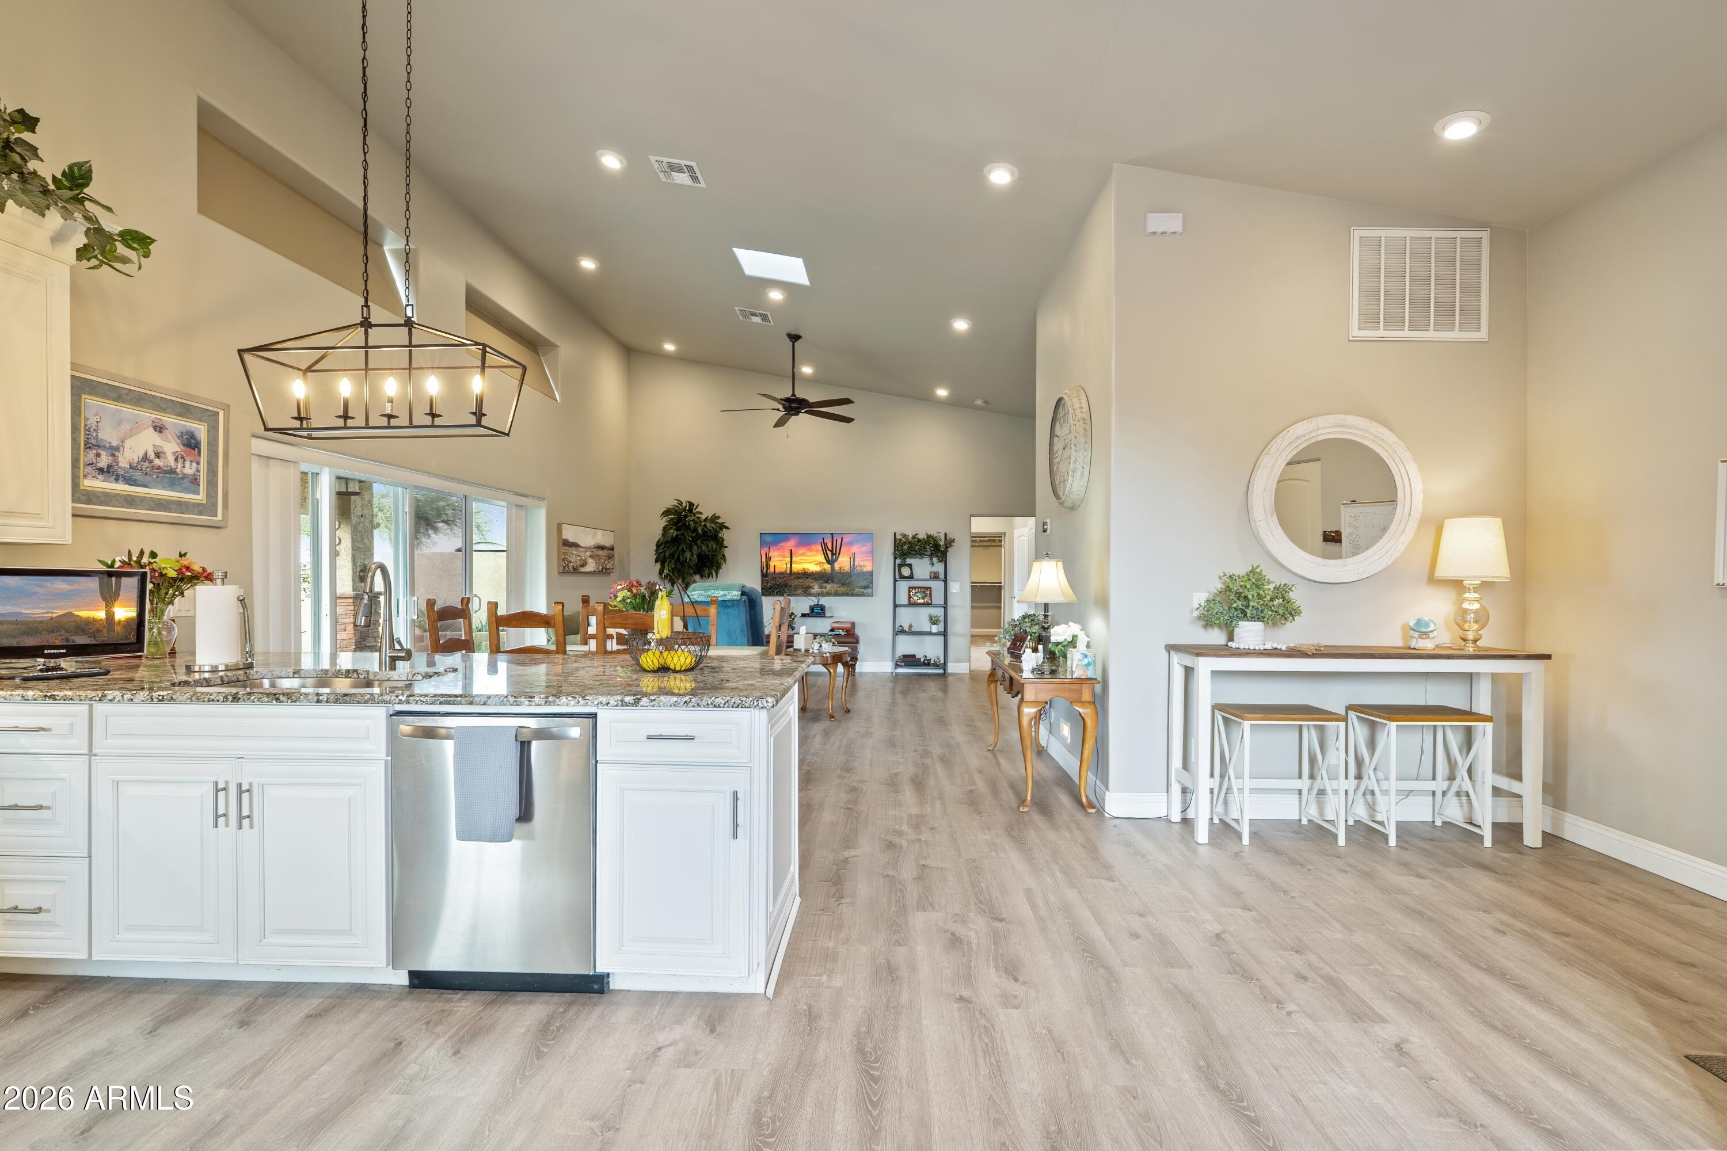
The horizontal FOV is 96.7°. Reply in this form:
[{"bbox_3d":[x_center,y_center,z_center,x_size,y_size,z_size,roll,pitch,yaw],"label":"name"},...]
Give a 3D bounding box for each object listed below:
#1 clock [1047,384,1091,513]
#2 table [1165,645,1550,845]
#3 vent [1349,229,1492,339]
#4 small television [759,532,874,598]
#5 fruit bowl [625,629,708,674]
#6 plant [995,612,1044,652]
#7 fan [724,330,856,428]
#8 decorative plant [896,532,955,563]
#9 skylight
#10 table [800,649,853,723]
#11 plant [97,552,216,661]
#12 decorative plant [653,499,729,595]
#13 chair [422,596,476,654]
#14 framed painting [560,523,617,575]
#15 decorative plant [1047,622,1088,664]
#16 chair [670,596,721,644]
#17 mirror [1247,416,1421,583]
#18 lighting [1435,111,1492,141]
[{"bbox_3d":[1.291,-0.797,4.827,0.085,0.775,0.775,0,0,2],"label":"clock"},{"bbox_3d":[2.359,0.817,3.755,1.610,0.900,0.420,0,0,2],"label":"table"},{"bbox_3d":[2.871,-1.500,3.961,0.700,0.575,0.025,0,0,2],"label":"vent"},{"bbox_3d":[-0.597,-0.140,9.800,1.460,0.825,0.060,0,0,2],"label":"small television"},{"bbox_3d":[-0.727,0.280,2.841,0.310,0.140,0.310,0,0,0],"label":"fruit bowl"},{"bbox_3d":[1.125,0.404,5.258,0.380,0.320,0.350,0,0,2],"label":"plant"},{"bbox_3d":[-0.751,-2.117,8.033,1.450,0.870,1.450,0,0,2],"label":"fan"},{"bbox_3d":[0.787,-0.359,9.734,0.770,0.410,0.280,0,0,2],"label":"decorative plant"},{"bbox_3d":[-0.721,-2.492,6.175,0.560,0.060,0.560,10,1,2],"label":"skylight"},{"bbox_3d":[-0.405,0.962,6.854,0.600,0.580,0.560,0,0,2],"label":"table"},{"bbox_3d":[-3.070,0.114,3.355,0.380,0.470,0.360,0,0,2],"label":"plant"},{"bbox_3d":[-2.083,0.159,9.288,0.900,2.150,0.850,0,0,2],"label":"decorative plant"},{"bbox_3d":[-2.610,0.712,5.249,0.500,1.100,0.460,0,0,2],"label":"chair"},{"bbox_3d":[-3.062,-0.282,8.573,0.050,0.510,1.450,0,0,2],"label":"framed painting"},{"bbox_3d":[1.177,0.416,4.375,0.240,0.300,0.240,0,0,2],"label":"decorative plant"},{"bbox_3d":[-1.323,0.714,5.614,0.460,1.100,0.500,0,0,2],"label":"chair"},{"bbox_3d":[2.415,-0.391,3.939,0.850,0.850,0.050,0,0,2],"label":"mirror"},{"bbox_3d":[2.565,-1.919,3.288,0.190,0.040,0.190,10,0,2],"label":"lighting"}]

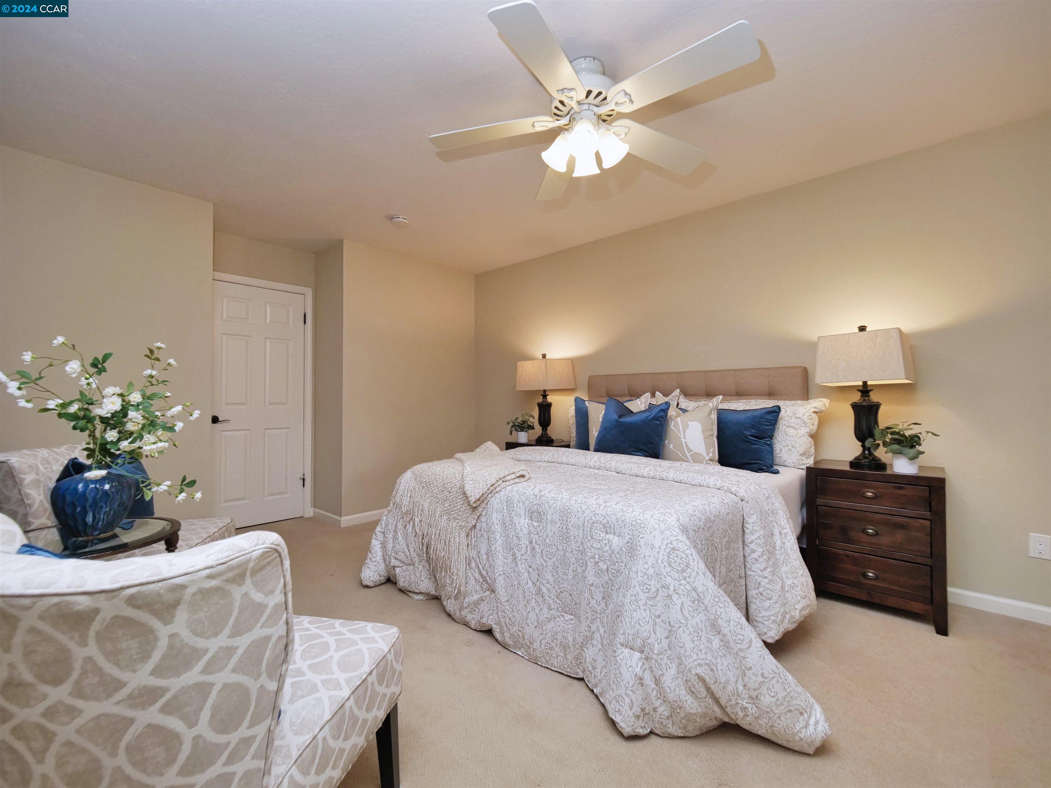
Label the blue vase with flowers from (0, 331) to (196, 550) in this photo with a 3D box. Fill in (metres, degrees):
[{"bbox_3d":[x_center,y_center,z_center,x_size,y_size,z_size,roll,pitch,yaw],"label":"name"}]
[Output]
[{"bbox_3d":[-1.429,0.143,1.472,0.400,0.673,0.470,0,-1,41],"label":"blue vase with flowers"}]

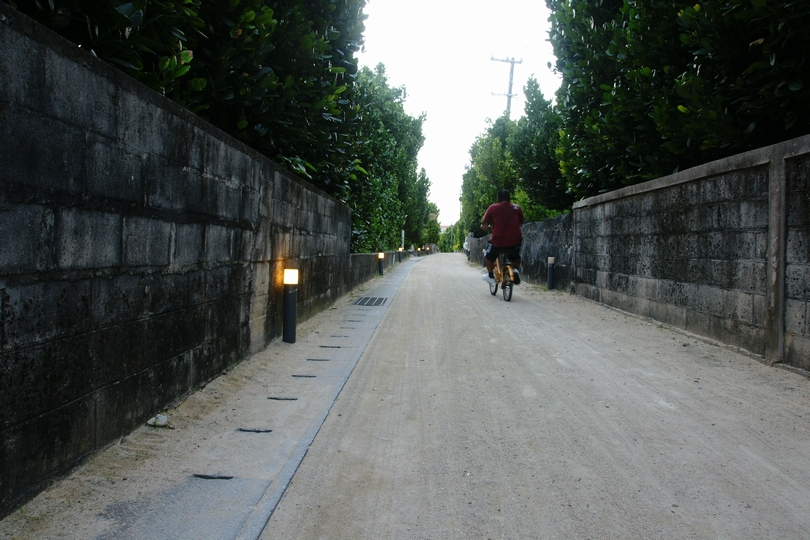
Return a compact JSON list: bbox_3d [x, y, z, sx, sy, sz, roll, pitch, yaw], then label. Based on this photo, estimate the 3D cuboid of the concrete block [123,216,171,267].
[{"bbox_3d":[-1.078,-0.110,2.389,0.150,0.189,0.413,1,2,1],"label":"concrete block"}]

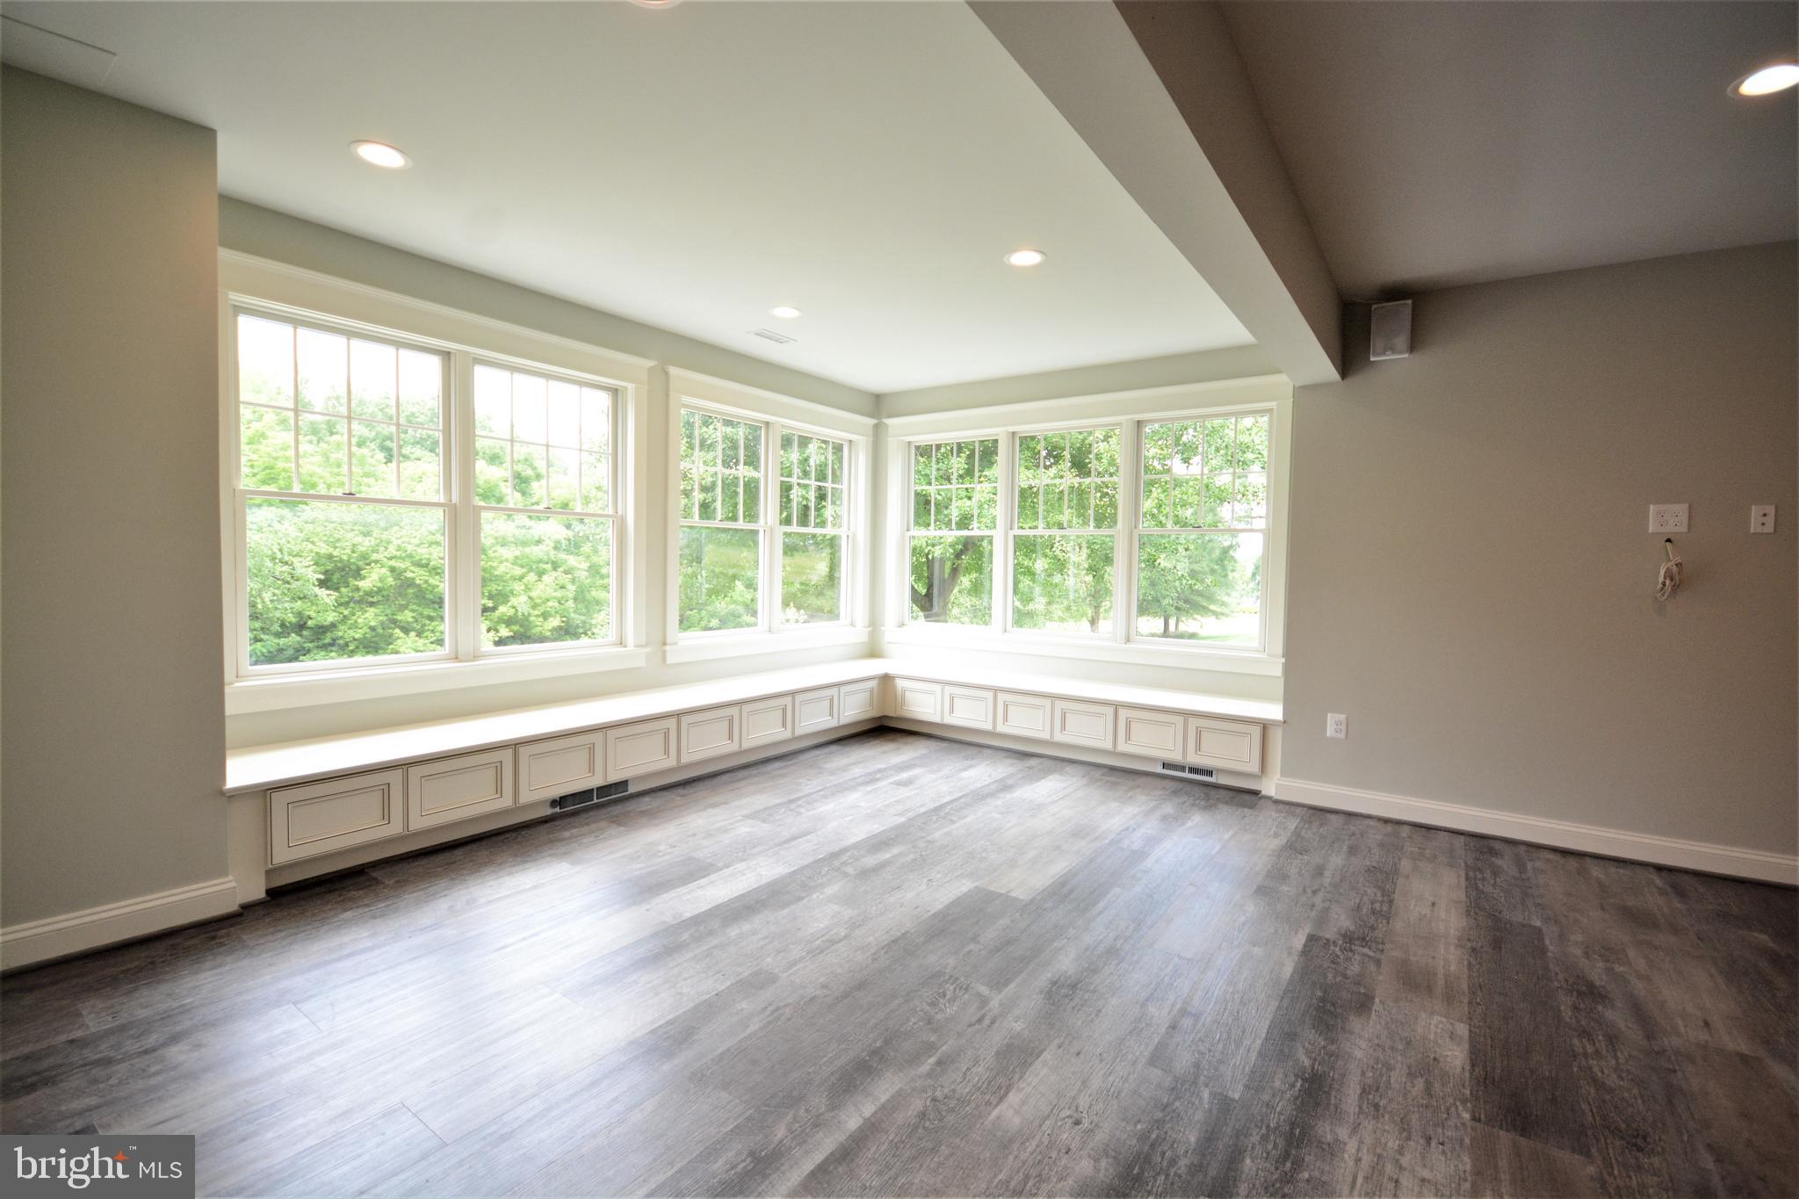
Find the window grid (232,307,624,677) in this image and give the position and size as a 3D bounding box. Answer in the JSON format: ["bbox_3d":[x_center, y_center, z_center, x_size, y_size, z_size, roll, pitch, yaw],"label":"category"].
[{"bbox_3d":[-2.032,-0.419,3.502,0.100,1.395,1.615,3,4,37],"label":"window grid"}]

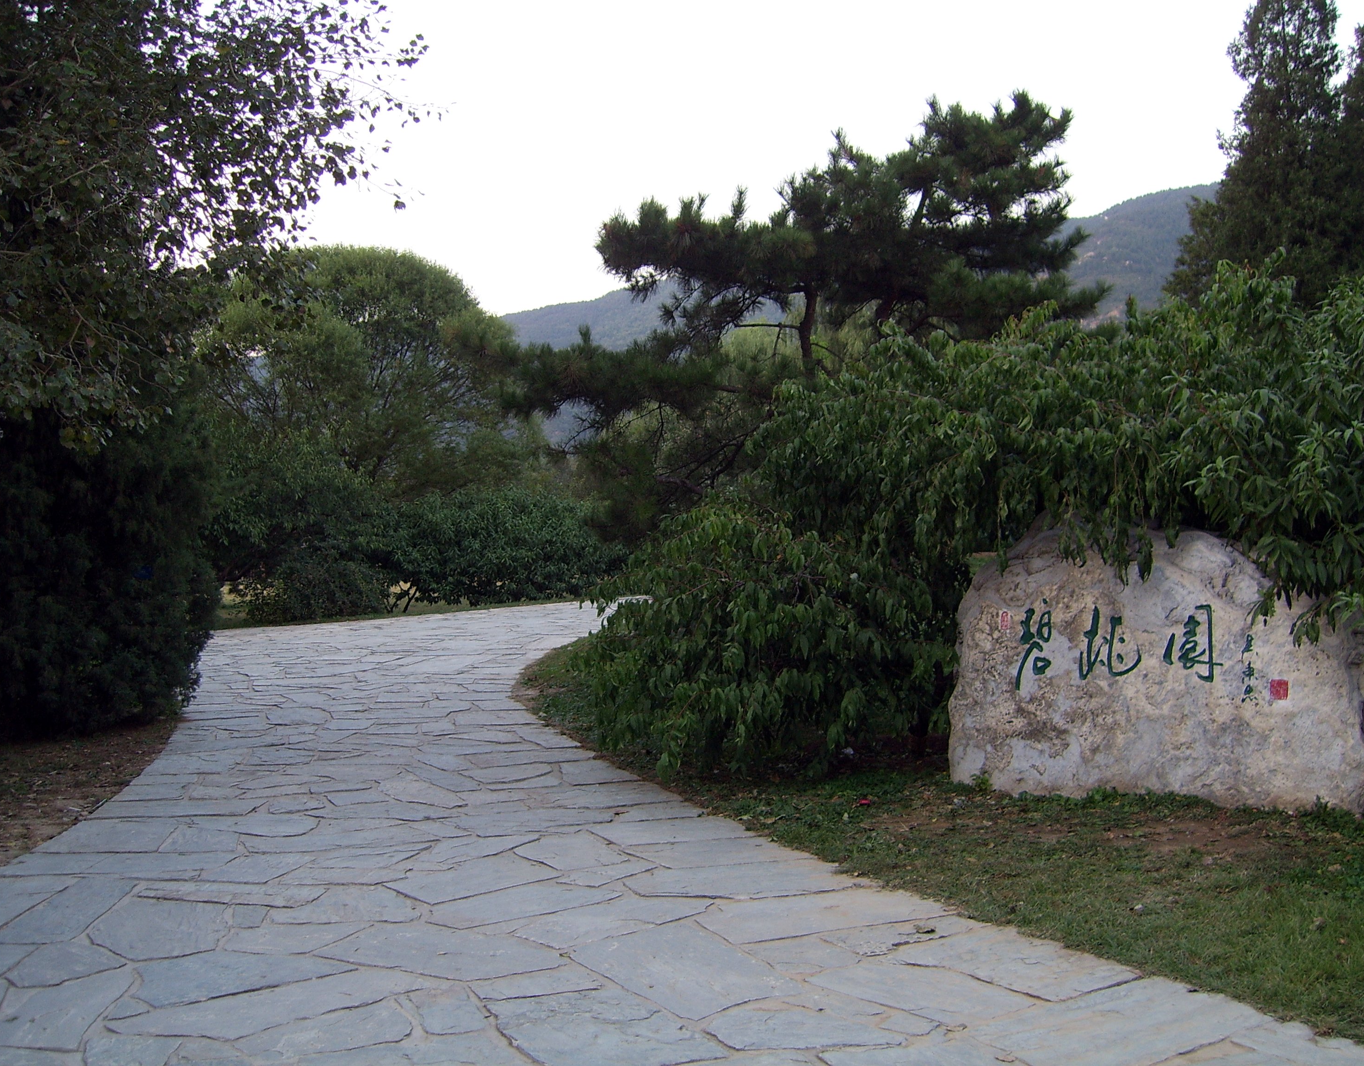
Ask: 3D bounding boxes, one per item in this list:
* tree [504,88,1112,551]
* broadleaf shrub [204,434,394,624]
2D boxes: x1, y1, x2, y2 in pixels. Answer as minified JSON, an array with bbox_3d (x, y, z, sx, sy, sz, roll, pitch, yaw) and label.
[{"bbox_3d":[1.120,-1.360,14.600,5.500,5.400,4.600,0,1,0],"label":"tree"},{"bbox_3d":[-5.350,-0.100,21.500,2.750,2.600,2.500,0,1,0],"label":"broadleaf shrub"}]

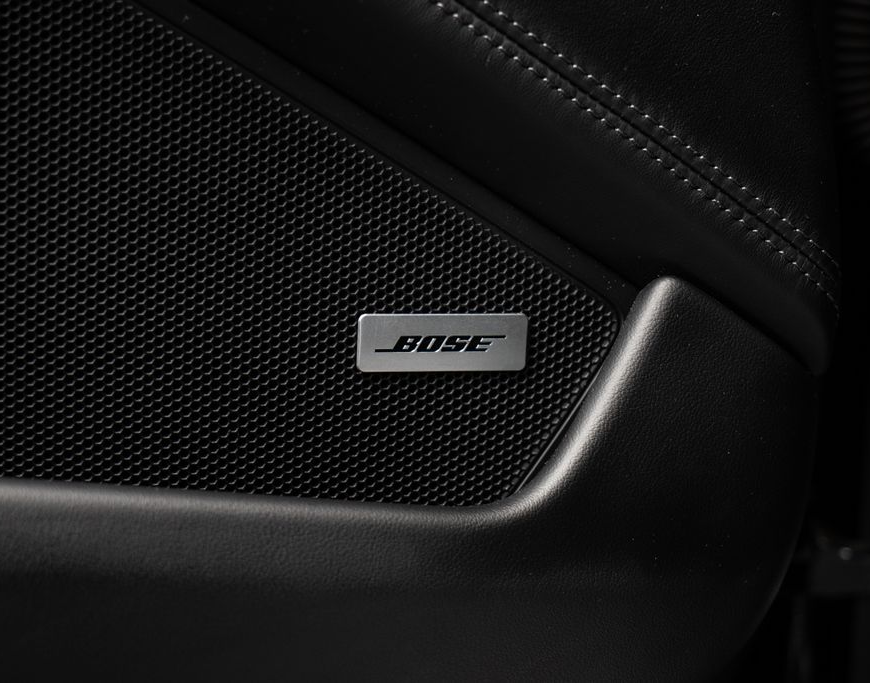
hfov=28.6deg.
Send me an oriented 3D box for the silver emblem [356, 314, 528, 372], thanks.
[{"bbox_3d":[0.002,0.000,0.446,0.045,0.015,0.002,0,13,-11],"label":"silver emblem"}]

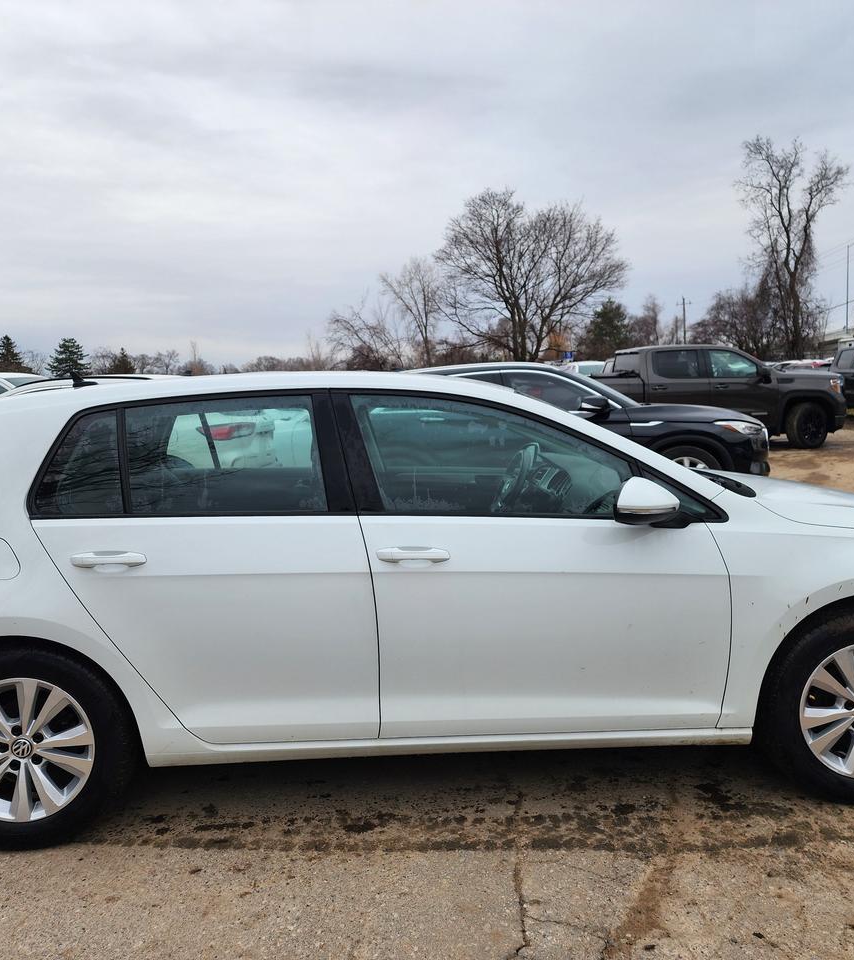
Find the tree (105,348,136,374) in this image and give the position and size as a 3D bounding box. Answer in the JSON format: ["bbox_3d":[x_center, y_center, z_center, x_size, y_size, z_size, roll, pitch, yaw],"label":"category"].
[{"bbox_3d":[-37.840,-12.094,105.000,4.300,8.281,4.300,-2,6,0],"label":"tree"}]

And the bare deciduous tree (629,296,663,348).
[{"bbox_3d":[15.336,-9.875,59.677,2.500,6.030,2.400,-1,6,0],"label":"bare deciduous tree"}]

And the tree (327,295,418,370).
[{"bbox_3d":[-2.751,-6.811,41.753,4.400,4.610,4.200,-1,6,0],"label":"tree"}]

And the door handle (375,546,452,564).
[{"bbox_3d":[-0.040,0.222,2.513,0.222,0.050,0.055,-2,6,-3],"label":"door handle"}]

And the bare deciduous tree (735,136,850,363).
[{"bbox_3d":[17.335,-9.798,40.594,5.268,12.775,4.741,1,6,23],"label":"bare deciduous tree"}]

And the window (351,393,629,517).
[{"bbox_3d":[0.189,-0.085,2.643,0.850,0.440,0.075,-2,-21,-3],"label":"window"}]

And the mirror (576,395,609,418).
[{"bbox_3d":[1.636,-0.729,8.380,0.250,0.195,0.240,-2,6,-3],"label":"mirror"}]

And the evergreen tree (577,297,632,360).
[{"bbox_3d":[14.272,-10.202,68.000,4.800,8.939,4.800,-2,6,0],"label":"evergreen tree"}]

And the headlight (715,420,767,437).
[{"bbox_3d":[3.131,-0.518,8.550,0.500,0.170,0.450,-1,6,7],"label":"headlight"}]

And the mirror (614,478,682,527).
[{"bbox_3d":[0.677,0.066,2.600,0.180,0.145,0.215,-2,6,-3],"label":"mirror"}]

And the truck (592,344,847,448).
[{"bbox_3d":[4.761,-1.564,15.916,5.880,1.920,2.080,-1,6,1],"label":"truck"}]

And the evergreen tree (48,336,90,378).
[{"bbox_3d":[-33.596,-9.346,80.388,3.951,8.343,3.951,-4,6,-22],"label":"evergreen tree"}]

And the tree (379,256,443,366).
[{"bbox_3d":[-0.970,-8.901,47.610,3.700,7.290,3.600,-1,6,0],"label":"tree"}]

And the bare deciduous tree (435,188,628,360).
[{"bbox_3d":[5.898,-9.999,48.000,10.400,12.906,10.400,-2,6,0],"label":"bare deciduous tree"}]

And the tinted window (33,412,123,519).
[{"bbox_3d":[-1.110,-0.053,2.710,0.280,0.345,0.030,-2,-13,-3],"label":"tinted window"}]

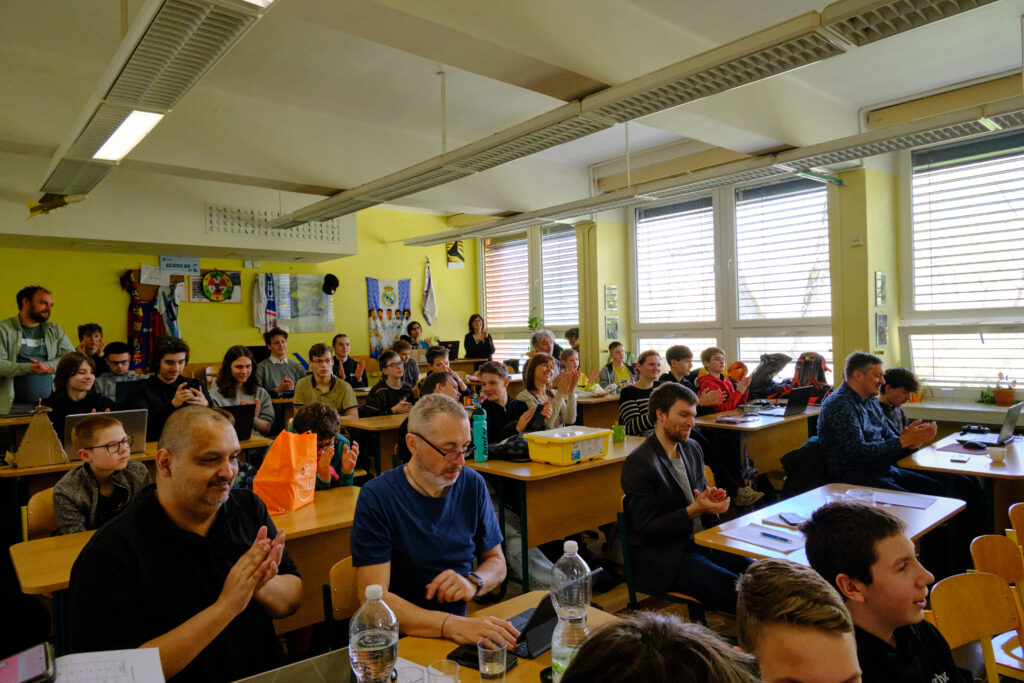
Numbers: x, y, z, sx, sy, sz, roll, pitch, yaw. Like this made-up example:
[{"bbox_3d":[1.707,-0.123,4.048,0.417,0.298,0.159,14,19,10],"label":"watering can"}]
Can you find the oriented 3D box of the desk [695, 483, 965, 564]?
[{"bbox_3d":[1.401,1.125,2.753,1.280,0.760,0.610,-2,0,-42],"label":"desk"}]

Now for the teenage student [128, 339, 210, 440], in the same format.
[{"bbox_3d":[-2.077,0.662,4.058,0.520,1.377,0.720,-2,0,-42],"label":"teenage student"}]

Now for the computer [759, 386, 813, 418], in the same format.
[{"bbox_3d":[2.142,0.459,5.146,0.320,0.216,0.340,-1,1,44],"label":"computer"}]

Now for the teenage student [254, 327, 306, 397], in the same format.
[{"bbox_3d":[-2.042,0.548,5.825,0.470,1.330,0.660,-2,0,-39],"label":"teenage student"}]

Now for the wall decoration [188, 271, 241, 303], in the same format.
[{"bbox_3d":[-3.413,-0.631,7.553,0.600,0.390,0.050,-2,0,-42],"label":"wall decoration"}]

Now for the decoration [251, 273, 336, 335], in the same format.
[{"bbox_3d":[-2.750,-0.477,8.320,1.057,0.767,0.050,-2,1,-41],"label":"decoration"}]

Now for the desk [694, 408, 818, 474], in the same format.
[{"bbox_3d":[1.891,0.971,5.073,1.280,0.760,0.610,-2,0,-42],"label":"desk"}]

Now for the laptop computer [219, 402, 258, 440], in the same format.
[{"bbox_3d":[-1.721,0.490,3.816,0.340,0.200,0.310,-2,1,-41],"label":"laptop computer"}]

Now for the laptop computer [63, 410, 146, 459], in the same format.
[{"bbox_3d":[-2.079,0.469,3.319,0.335,0.225,0.240,-2,0,-42],"label":"laptop computer"}]

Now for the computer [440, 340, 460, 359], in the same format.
[{"bbox_3d":[-0.847,0.117,8.479,0.330,0.240,0.270,-2,0,-42],"label":"computer"}]

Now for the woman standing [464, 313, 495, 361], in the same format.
[{"bbox_3d":[-0.457,0.396,9.081,0.480,1.570,0.400,-2,0,-36],"label":"woman standing"}]

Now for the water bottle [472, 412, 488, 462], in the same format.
[{"bbox_3d":[-0.171,0.503,3.538,0.077,0.286,0.077,-2,1,0],"label":"water bottle"}]

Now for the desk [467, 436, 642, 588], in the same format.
[{"bbox_3d":[0.393,1.004,3.704,1.290,0.750,0.590,-2,1,-41],"label":"desk"}]

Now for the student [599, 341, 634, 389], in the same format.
[{"bbox_3d":[1.116,0.615,6.701,0.470,1.240,0.650,-2,0,-42],"label":"student"}]

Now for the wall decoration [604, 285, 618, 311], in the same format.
[{"bbox_3d":[1.237,-0.536,8.046,0.220,0.300,0.020,-2,1,-41],"label":"wall decoration"}]

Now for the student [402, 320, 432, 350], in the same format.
[{"bbox_3d":[-1.225,0.489,8.397,0.480,1.500,0.400,-2,0,-42],"label":"student"}]

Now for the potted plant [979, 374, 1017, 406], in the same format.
[{"bbox_3d":[3.635,0.349,4.885,0.280,0.260,0.250,-2,1,-41],"label":"potted plant"}]

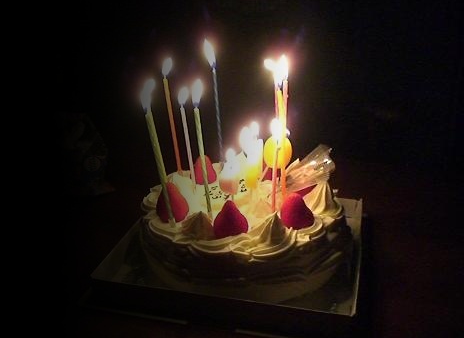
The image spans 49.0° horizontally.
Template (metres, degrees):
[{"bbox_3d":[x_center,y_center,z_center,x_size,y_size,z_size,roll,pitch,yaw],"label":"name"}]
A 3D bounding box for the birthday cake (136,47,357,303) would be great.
[{"bbox_3d":[0.012,-0.004,0.439,0.183,0.150,0.183,0,21,0],"label":"birthday cake"}]

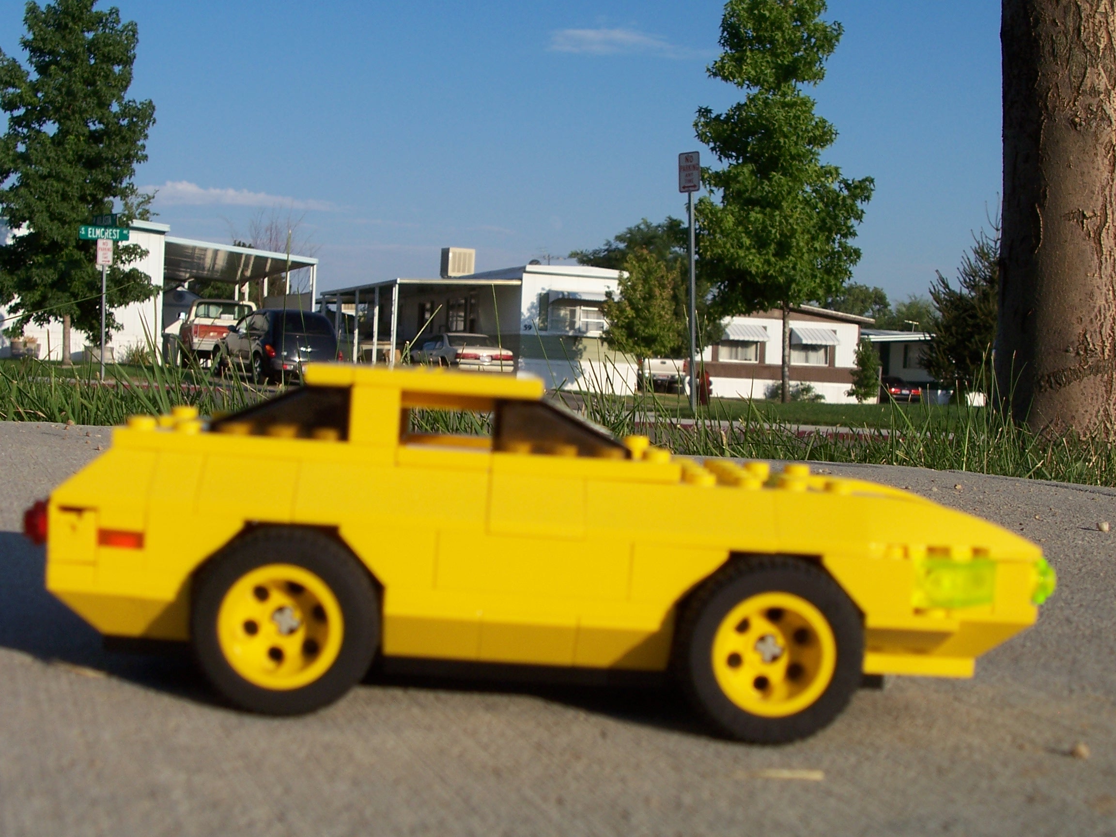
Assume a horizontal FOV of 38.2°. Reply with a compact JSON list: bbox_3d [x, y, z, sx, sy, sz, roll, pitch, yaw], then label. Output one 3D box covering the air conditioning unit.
[{"bbox_3d":[-3.251,-5.069,52.500,0.880,0.950,0.880,2,3,-24],"label":"air conditioning unit"}]

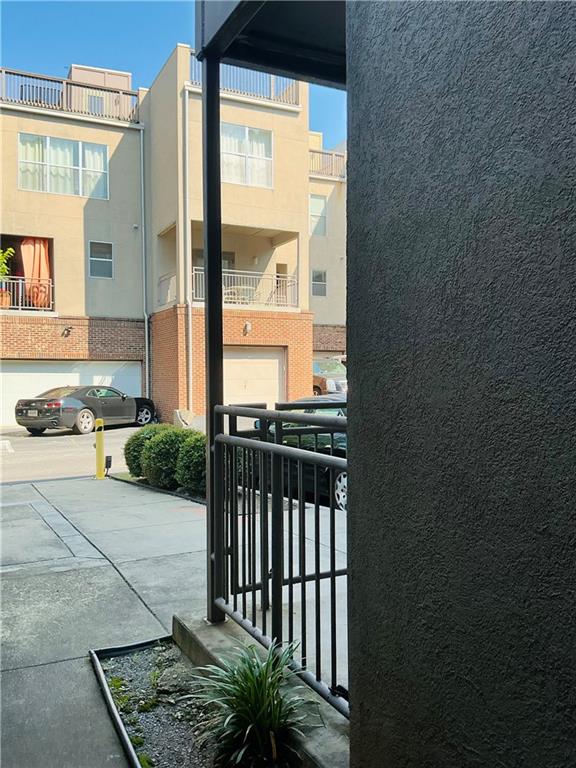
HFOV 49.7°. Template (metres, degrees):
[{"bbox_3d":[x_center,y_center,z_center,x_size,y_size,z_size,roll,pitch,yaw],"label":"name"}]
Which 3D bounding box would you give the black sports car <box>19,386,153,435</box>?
[{"bbox_3d":[-5.962,0.711,18.831,1.920,1.370,4.830,0,1,21],"label":"black sports car"}]

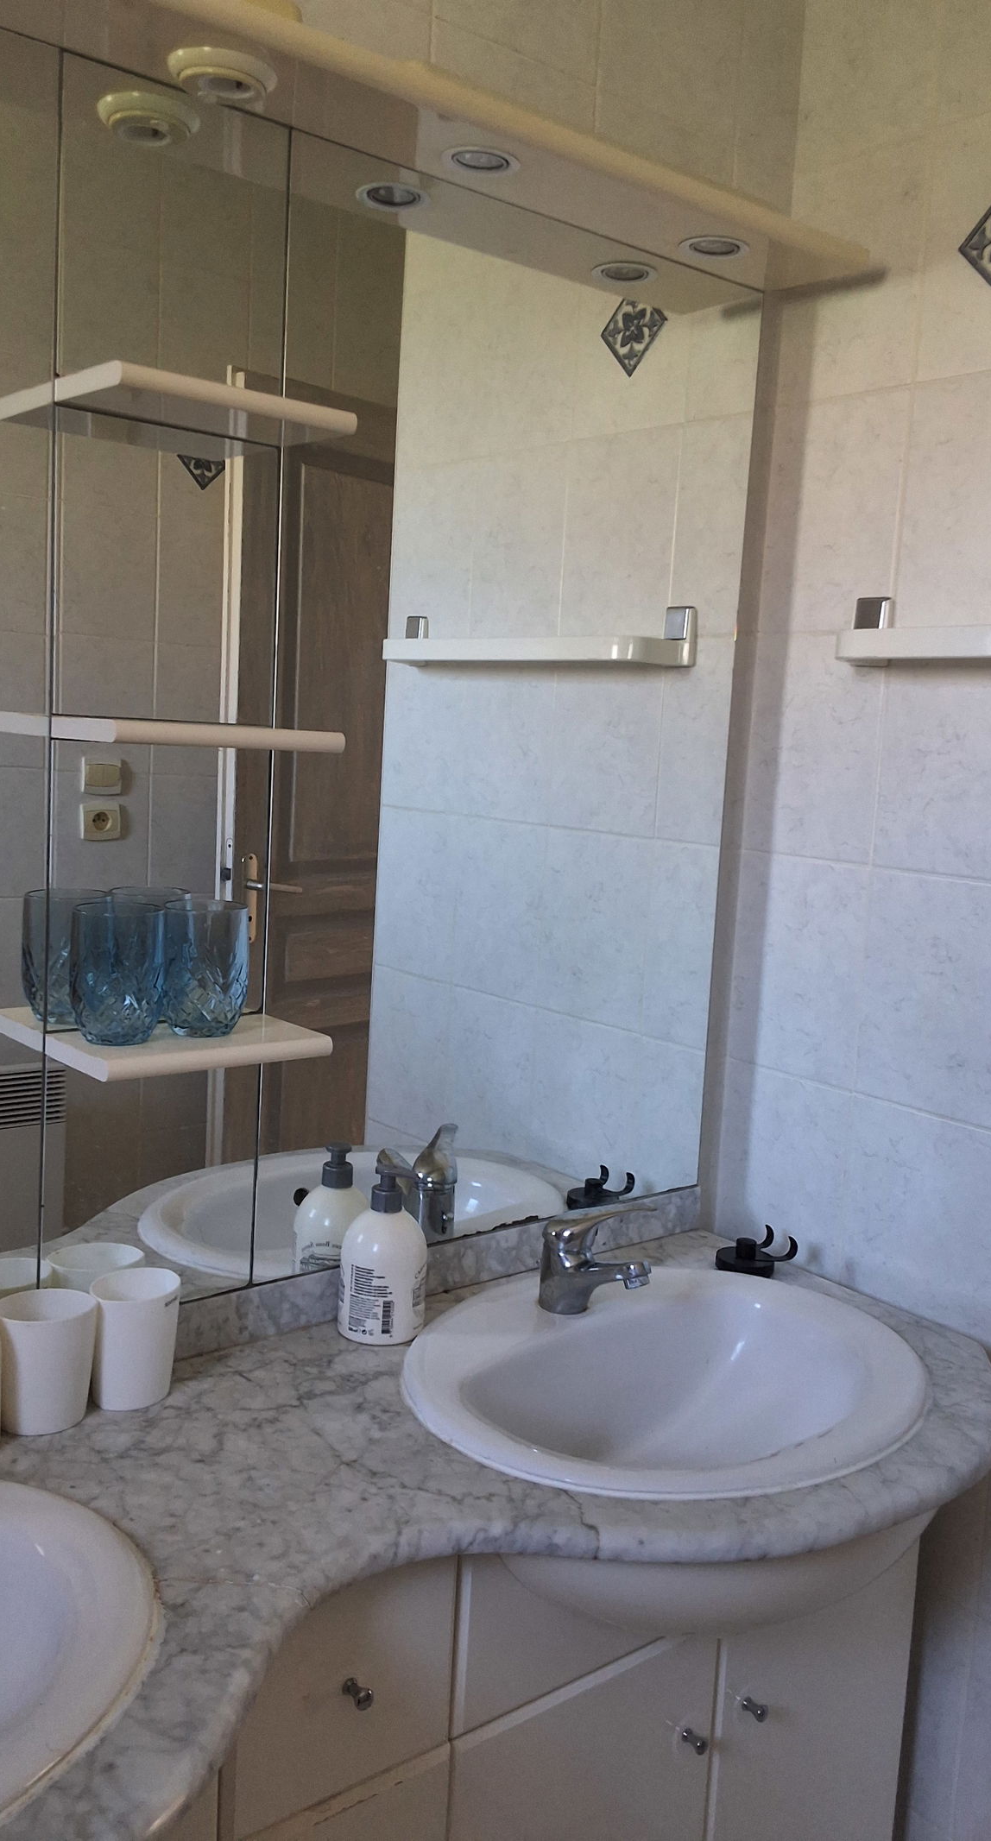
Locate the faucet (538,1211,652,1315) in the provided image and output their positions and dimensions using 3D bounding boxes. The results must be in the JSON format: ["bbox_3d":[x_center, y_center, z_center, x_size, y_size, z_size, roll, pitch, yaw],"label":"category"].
[{"bbox_3d":[0.113,0.329,1.443,0.094,0.106,0.128,-3,9,-39],"label":"faucet"}]

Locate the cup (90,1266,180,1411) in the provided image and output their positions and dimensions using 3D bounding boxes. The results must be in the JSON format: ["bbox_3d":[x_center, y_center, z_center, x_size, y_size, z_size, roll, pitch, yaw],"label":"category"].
[{"bbox_3d":[-0.304,0.353,1.254,0.069,0.096,0.083,6,8,24],"label":"cup"}]

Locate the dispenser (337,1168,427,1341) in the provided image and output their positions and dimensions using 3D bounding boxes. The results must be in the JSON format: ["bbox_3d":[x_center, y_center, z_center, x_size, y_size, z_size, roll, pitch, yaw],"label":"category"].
[{"bbox_3d":[-0.104,0.310,1.406,0.082,0.157,0.082,3,7,0],"label":"dispenser"}]

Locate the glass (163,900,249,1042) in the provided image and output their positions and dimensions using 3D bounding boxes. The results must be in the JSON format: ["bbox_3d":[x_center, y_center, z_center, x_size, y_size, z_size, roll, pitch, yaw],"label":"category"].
[{"bbox_3d":[-0.239,0.041,1.234,0.071,0.104,0.071,3,7,0],"label":"glass"}]

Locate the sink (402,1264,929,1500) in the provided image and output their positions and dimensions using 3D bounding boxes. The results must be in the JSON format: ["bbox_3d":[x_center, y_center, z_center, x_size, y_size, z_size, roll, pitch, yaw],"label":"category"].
[{"bbox_3d":[0.152,0.481,1.361,0.507,0.170,0.432,-3,9,-39],"label":"sink"}]

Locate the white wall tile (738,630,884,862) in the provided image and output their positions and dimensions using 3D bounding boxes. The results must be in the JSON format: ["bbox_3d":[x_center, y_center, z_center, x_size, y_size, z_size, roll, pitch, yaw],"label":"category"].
[{"bbox_3d":[0.358,-0.195,1.662,0.010,0.249,0.186,-3,9,-39],"label":"white wall tile"}]

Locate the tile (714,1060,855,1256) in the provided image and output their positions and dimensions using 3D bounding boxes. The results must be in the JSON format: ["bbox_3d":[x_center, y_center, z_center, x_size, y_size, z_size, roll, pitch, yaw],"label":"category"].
[{"bbox_3d":[0.332,0.295,1.722,0.010,0.235,0.186,-3,9,-39],"label":"tile"}]

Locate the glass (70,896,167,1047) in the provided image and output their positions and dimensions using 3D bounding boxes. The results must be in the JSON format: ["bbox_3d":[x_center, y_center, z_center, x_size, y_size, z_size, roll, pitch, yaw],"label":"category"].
[{"bbox_3d":[-0.301,0.043,1.193,0.073,0.107,0.073,-3,9,-39],"label":"glass"}]

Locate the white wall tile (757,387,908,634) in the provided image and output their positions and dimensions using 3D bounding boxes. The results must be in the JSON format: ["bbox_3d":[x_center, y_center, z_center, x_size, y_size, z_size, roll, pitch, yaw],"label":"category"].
[{"bbox_3d":[0.371,-0.442,1.628,0.009,0.249,0.182,-3,9,-39],"label":"white wall tile"}]

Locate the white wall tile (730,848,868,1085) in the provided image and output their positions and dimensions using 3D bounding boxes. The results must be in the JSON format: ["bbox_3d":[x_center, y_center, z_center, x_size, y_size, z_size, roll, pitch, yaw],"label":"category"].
[{"bbox_3d":[0.344,0.055,1.691,0.009,0.249,0.182,-3,9,-39],"label":"white wall tile"}]

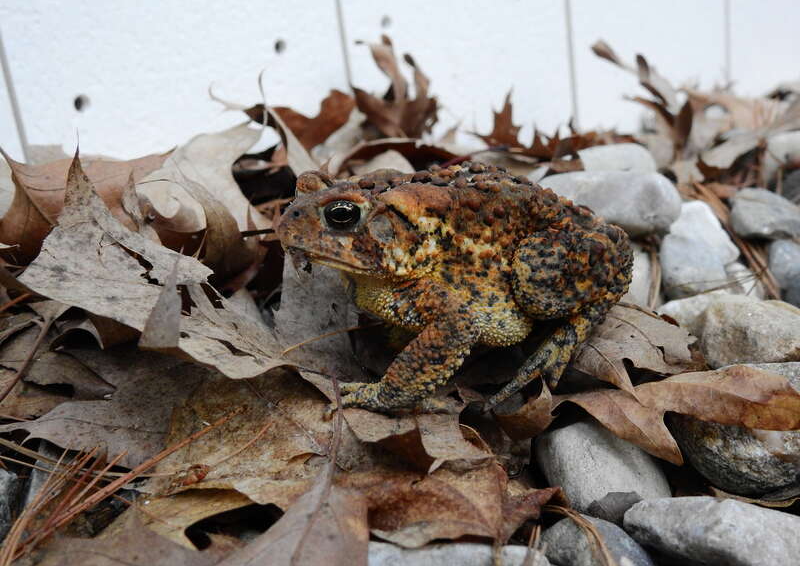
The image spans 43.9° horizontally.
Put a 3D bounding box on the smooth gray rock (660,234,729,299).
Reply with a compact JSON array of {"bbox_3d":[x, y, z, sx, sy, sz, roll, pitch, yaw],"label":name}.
[{"bbox_3d":[0.088,-0.005,0.297,0.021,0.018,0.020,-9,21,0],"label":"smooth gray rock"}]

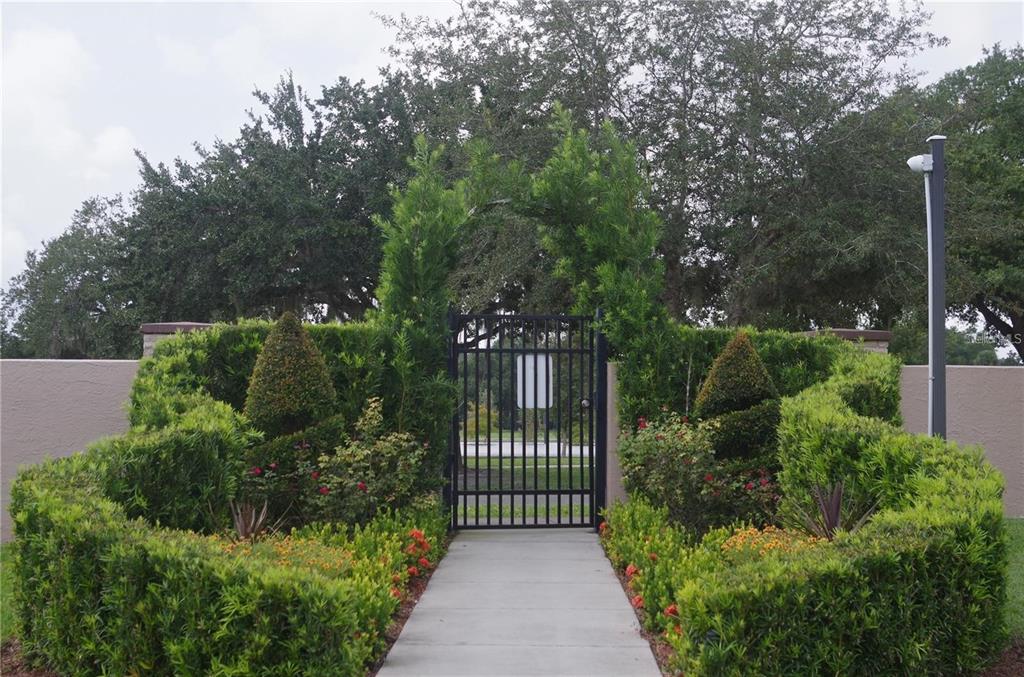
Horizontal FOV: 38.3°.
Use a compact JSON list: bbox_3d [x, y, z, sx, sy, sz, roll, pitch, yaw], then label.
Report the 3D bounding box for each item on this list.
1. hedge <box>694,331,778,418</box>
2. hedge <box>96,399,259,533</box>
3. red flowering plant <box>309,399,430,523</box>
[{"bbox_3d":[1.840,0.300,12.100,0.690,0.740,0.690,0,-2,0],"label":"hedge"},{"bbox_3d":[-2.100,1.010,9.200,1.100,1.120,0.750,1,-2,-23],"label":"hedge"},{"bbox_3d":[-1.100,1.050,11.400,0.880,1.150,0.820,0,-2,0],"label":"red flowering plant"}]

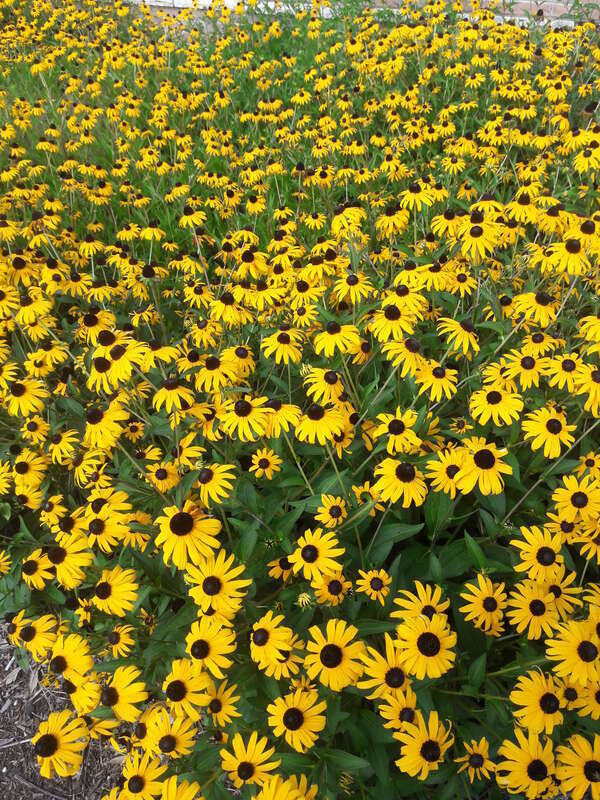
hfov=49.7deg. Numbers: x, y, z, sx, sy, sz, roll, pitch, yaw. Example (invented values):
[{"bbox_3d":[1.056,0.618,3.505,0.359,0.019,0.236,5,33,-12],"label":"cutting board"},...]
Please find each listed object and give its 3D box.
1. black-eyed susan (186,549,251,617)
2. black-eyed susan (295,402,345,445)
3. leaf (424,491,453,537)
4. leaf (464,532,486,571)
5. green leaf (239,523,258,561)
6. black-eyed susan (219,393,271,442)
[{"bbox_3d":[-0.088,0.195,0.690,0.069,0.027,0.069,-5,72,-7],"label":"black-eyed susan"},{"bbox_3d":[0.025,0.030,0.820,0.064,0.032,0.062,0,50,0],"label":"black-eyed susan"},{"bbox_3d":[0.184,0.147,0.860,0.035,0.012,0.072,0,64,0],"label":"leaf"},{"bbox_3d":[0.214,0.185,0.790,0.020,0.010,0.056,-13,69,-34],"label":"leaf"},{"bbox_3d":[-0.063,0.173,0.790,0.024,0.010,0.054,13,66,6],"label":"green leaf"},{"bbox_3d":[-0.068,0.023,0.810,0.068,0.030,0.064,-7,57,-9],"label":"black-eyed susan"}]

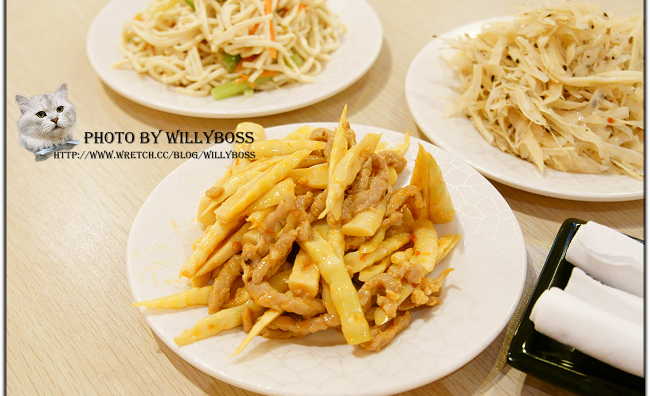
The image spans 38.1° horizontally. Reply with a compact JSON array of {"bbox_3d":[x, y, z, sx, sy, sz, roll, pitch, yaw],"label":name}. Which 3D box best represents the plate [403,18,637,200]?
[{"bbox_3d":[0.166,-0.061,0.652,0.222,0.025,0.222,0,40,0],"label":"plate"}]

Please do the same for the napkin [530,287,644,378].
[{"bbox_3d":[0.169,0.082,0.470,0.130,0.027,0.029,23,45,24],"label":"napkin"}]

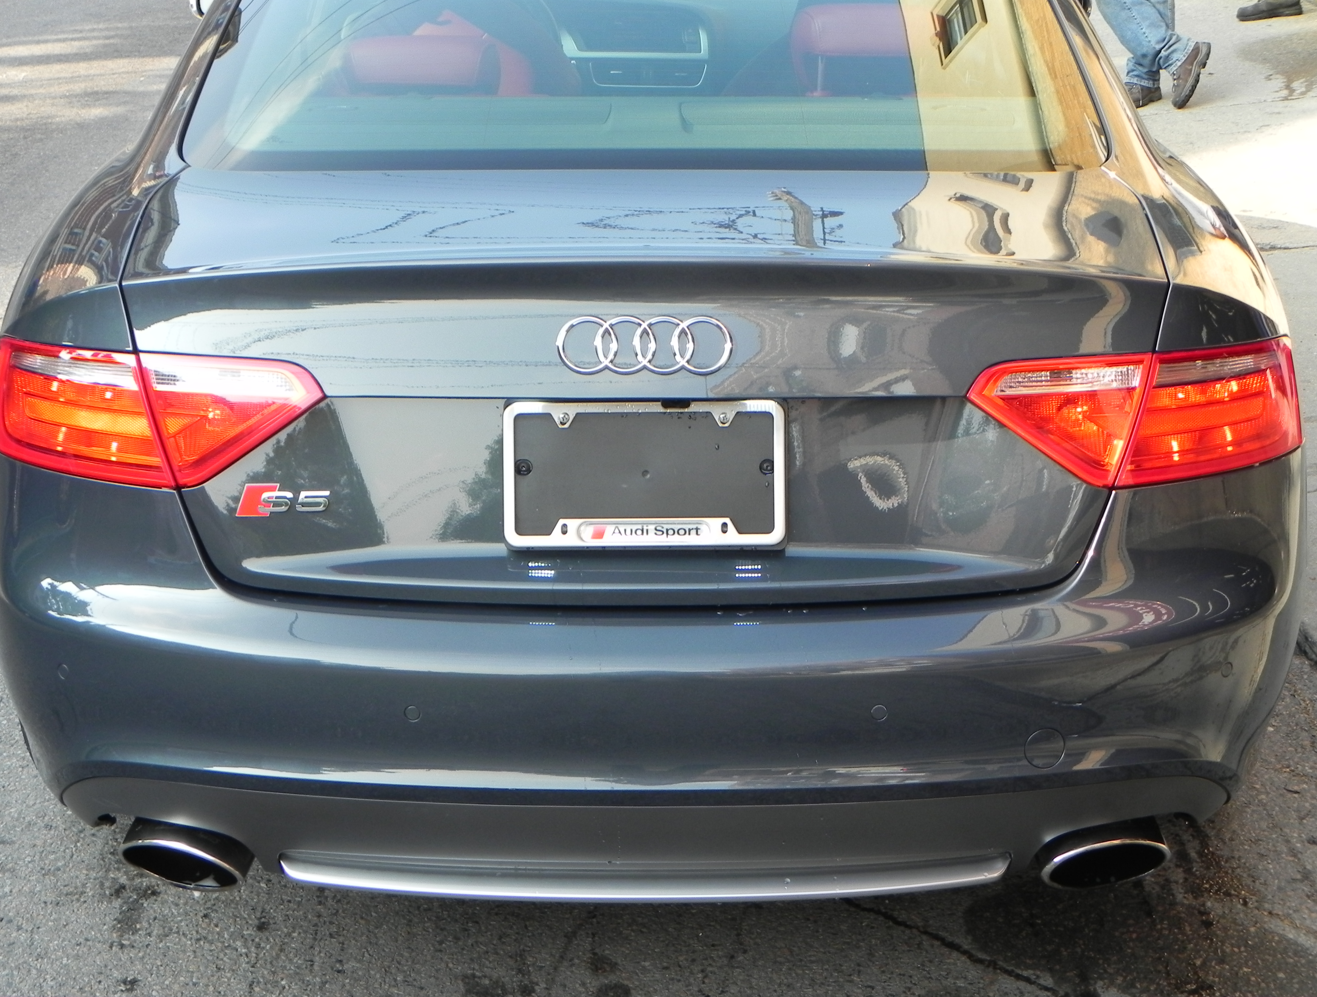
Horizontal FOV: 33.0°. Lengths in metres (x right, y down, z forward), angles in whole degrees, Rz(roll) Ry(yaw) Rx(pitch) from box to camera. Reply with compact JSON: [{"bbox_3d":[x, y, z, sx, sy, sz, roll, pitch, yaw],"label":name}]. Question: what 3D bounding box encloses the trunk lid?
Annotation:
[{"bbox_3d":[-0.015,-0.140,2.578,1.200,0.410,0.400,0,20,0],"label":"trunk lid"}]

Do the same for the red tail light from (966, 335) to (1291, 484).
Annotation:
[{"bbox_3d":[0.575,-0.114,2.614,0.470,0.165,0.250,-3,20,-9],"label":"red tail light"}]

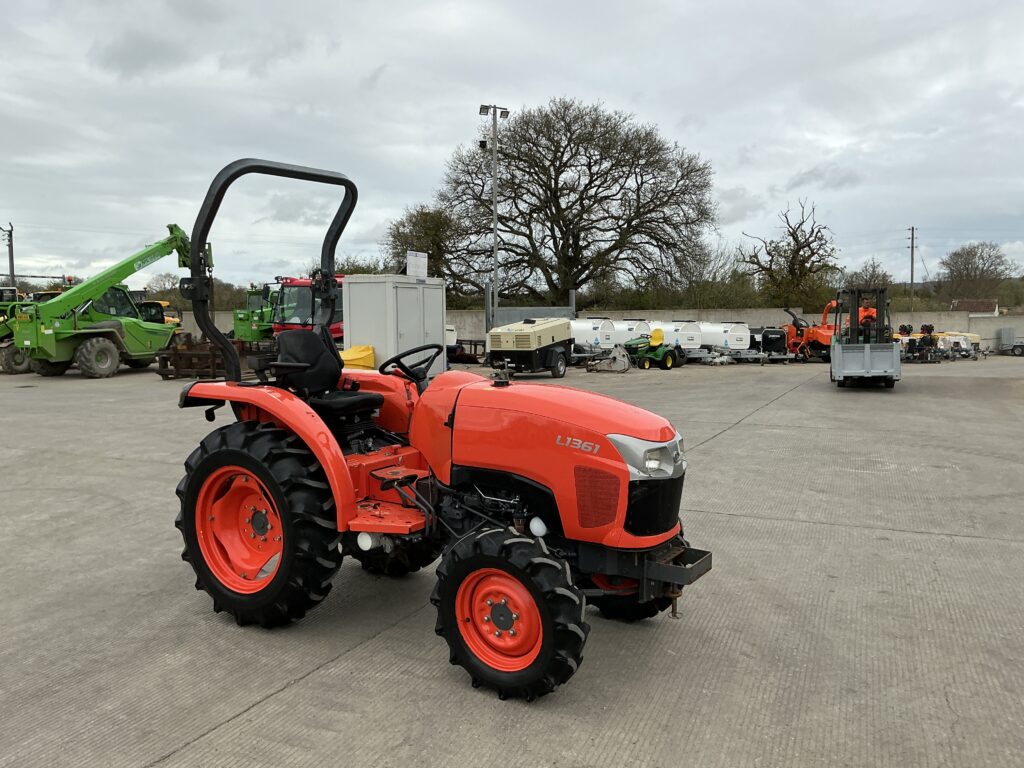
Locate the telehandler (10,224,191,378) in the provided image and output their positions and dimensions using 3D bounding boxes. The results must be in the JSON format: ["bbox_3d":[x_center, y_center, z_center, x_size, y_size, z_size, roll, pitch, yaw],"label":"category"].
[{"bbox_3d":[-10.850,-2.491,23.071,2.150,4.300,5.100,3,6,28],"label":"telehandler"}]

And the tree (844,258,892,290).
[{"bbox_3d":[33.571,-8.545,77.550,4.900,6.860,4.800,0,5,0],"label":"tree"}]

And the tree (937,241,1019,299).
[{"bbox_3d":[53.389,-11.504,94.356,9.400,9.830,9.000,0,5,0],"label":"tree"}]

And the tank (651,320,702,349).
[{"bbox_3d":[4.930,-1.508,25.600,1.100,0.840,1.500,-5,7,-43],"label":"tank"}]

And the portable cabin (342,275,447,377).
[{"bbox_3d":[-2.905,-1.407,20.830,1.460,2.520,2.300,2,6,28],"label":"portable cabin"}]

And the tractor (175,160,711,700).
[{"bbox_3d":[-0.469,0.036,4.409,3.080,2.440,1.340,3,6,32],"label":"tractor"}]

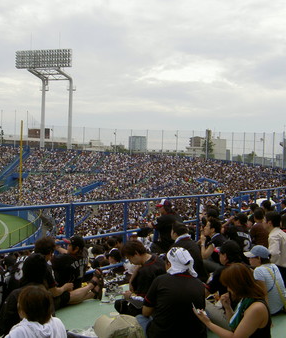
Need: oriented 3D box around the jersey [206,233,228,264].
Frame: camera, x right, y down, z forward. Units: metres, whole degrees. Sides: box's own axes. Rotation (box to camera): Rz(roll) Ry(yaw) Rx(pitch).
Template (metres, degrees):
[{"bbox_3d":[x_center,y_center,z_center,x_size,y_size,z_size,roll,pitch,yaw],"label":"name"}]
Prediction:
[{"bbox_3d":[1.117,1.198,6.500,0.300,0.540,0.430,2,0,25],"label":"jersey"}]

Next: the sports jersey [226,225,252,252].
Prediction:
[{"bbox_3d":[1.702,1.261,7.800,0.450,0.550,0.300,2,0,-35],"label":"sports jersey"}]

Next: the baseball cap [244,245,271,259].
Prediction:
[{"bbox_3d":[1.191,0.861,4.600,0.270,0.130,0.180,2,0,21],"label":"baseball cap"}]

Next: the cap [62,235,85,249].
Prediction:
[{"bbox_3d":[-0.817,0.853,5.200,0.260,0.140,0.180,2,0,7],"label":"cap"}]

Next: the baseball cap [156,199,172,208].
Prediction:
[{"bbox_3d":[0.340,0.551,7.000,0.260,0.140,0.180,2,0,12],"label":"baseball cap"}]

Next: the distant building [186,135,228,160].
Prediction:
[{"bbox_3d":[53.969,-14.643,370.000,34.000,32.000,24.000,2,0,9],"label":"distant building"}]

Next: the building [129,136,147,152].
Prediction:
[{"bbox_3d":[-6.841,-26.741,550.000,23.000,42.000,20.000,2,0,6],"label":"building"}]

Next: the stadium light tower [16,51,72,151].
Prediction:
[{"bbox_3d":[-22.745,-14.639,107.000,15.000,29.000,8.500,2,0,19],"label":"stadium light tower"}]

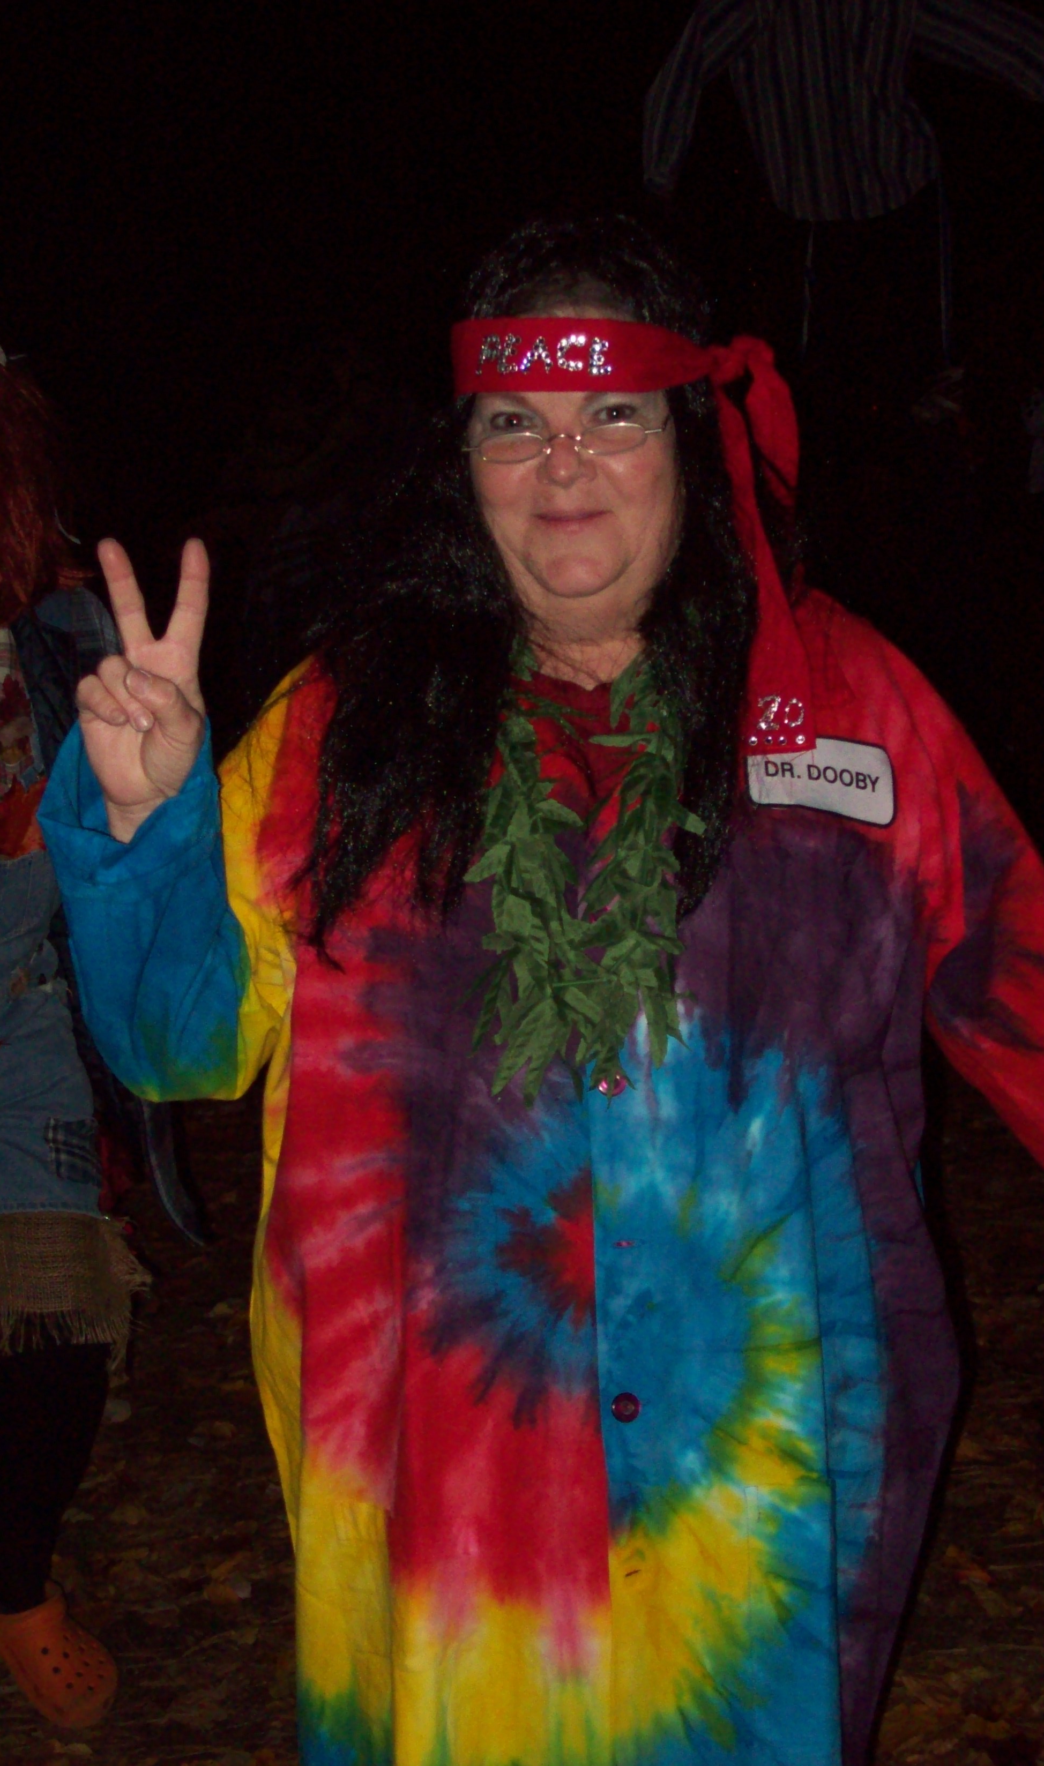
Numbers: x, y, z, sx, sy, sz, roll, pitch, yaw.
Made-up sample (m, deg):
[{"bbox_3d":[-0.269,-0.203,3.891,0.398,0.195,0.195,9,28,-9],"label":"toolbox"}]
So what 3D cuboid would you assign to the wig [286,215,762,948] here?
[{"bbox_3d":[0.002,-0.199,1.920,0.320,0.480,0.270,1,9,7],"label":"wig"}]

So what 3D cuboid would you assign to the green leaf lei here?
[{"bbox_3d":[0.041,-0.009,1.870,0.165,0.310,0.180,0,9,0],"label":"green leaf lei"}]

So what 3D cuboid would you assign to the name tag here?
[{"bbox_3d":[0.192,-0.067,1.830,0.102,0.054,0.008,5,-20,-20],"label":"name tag"}]

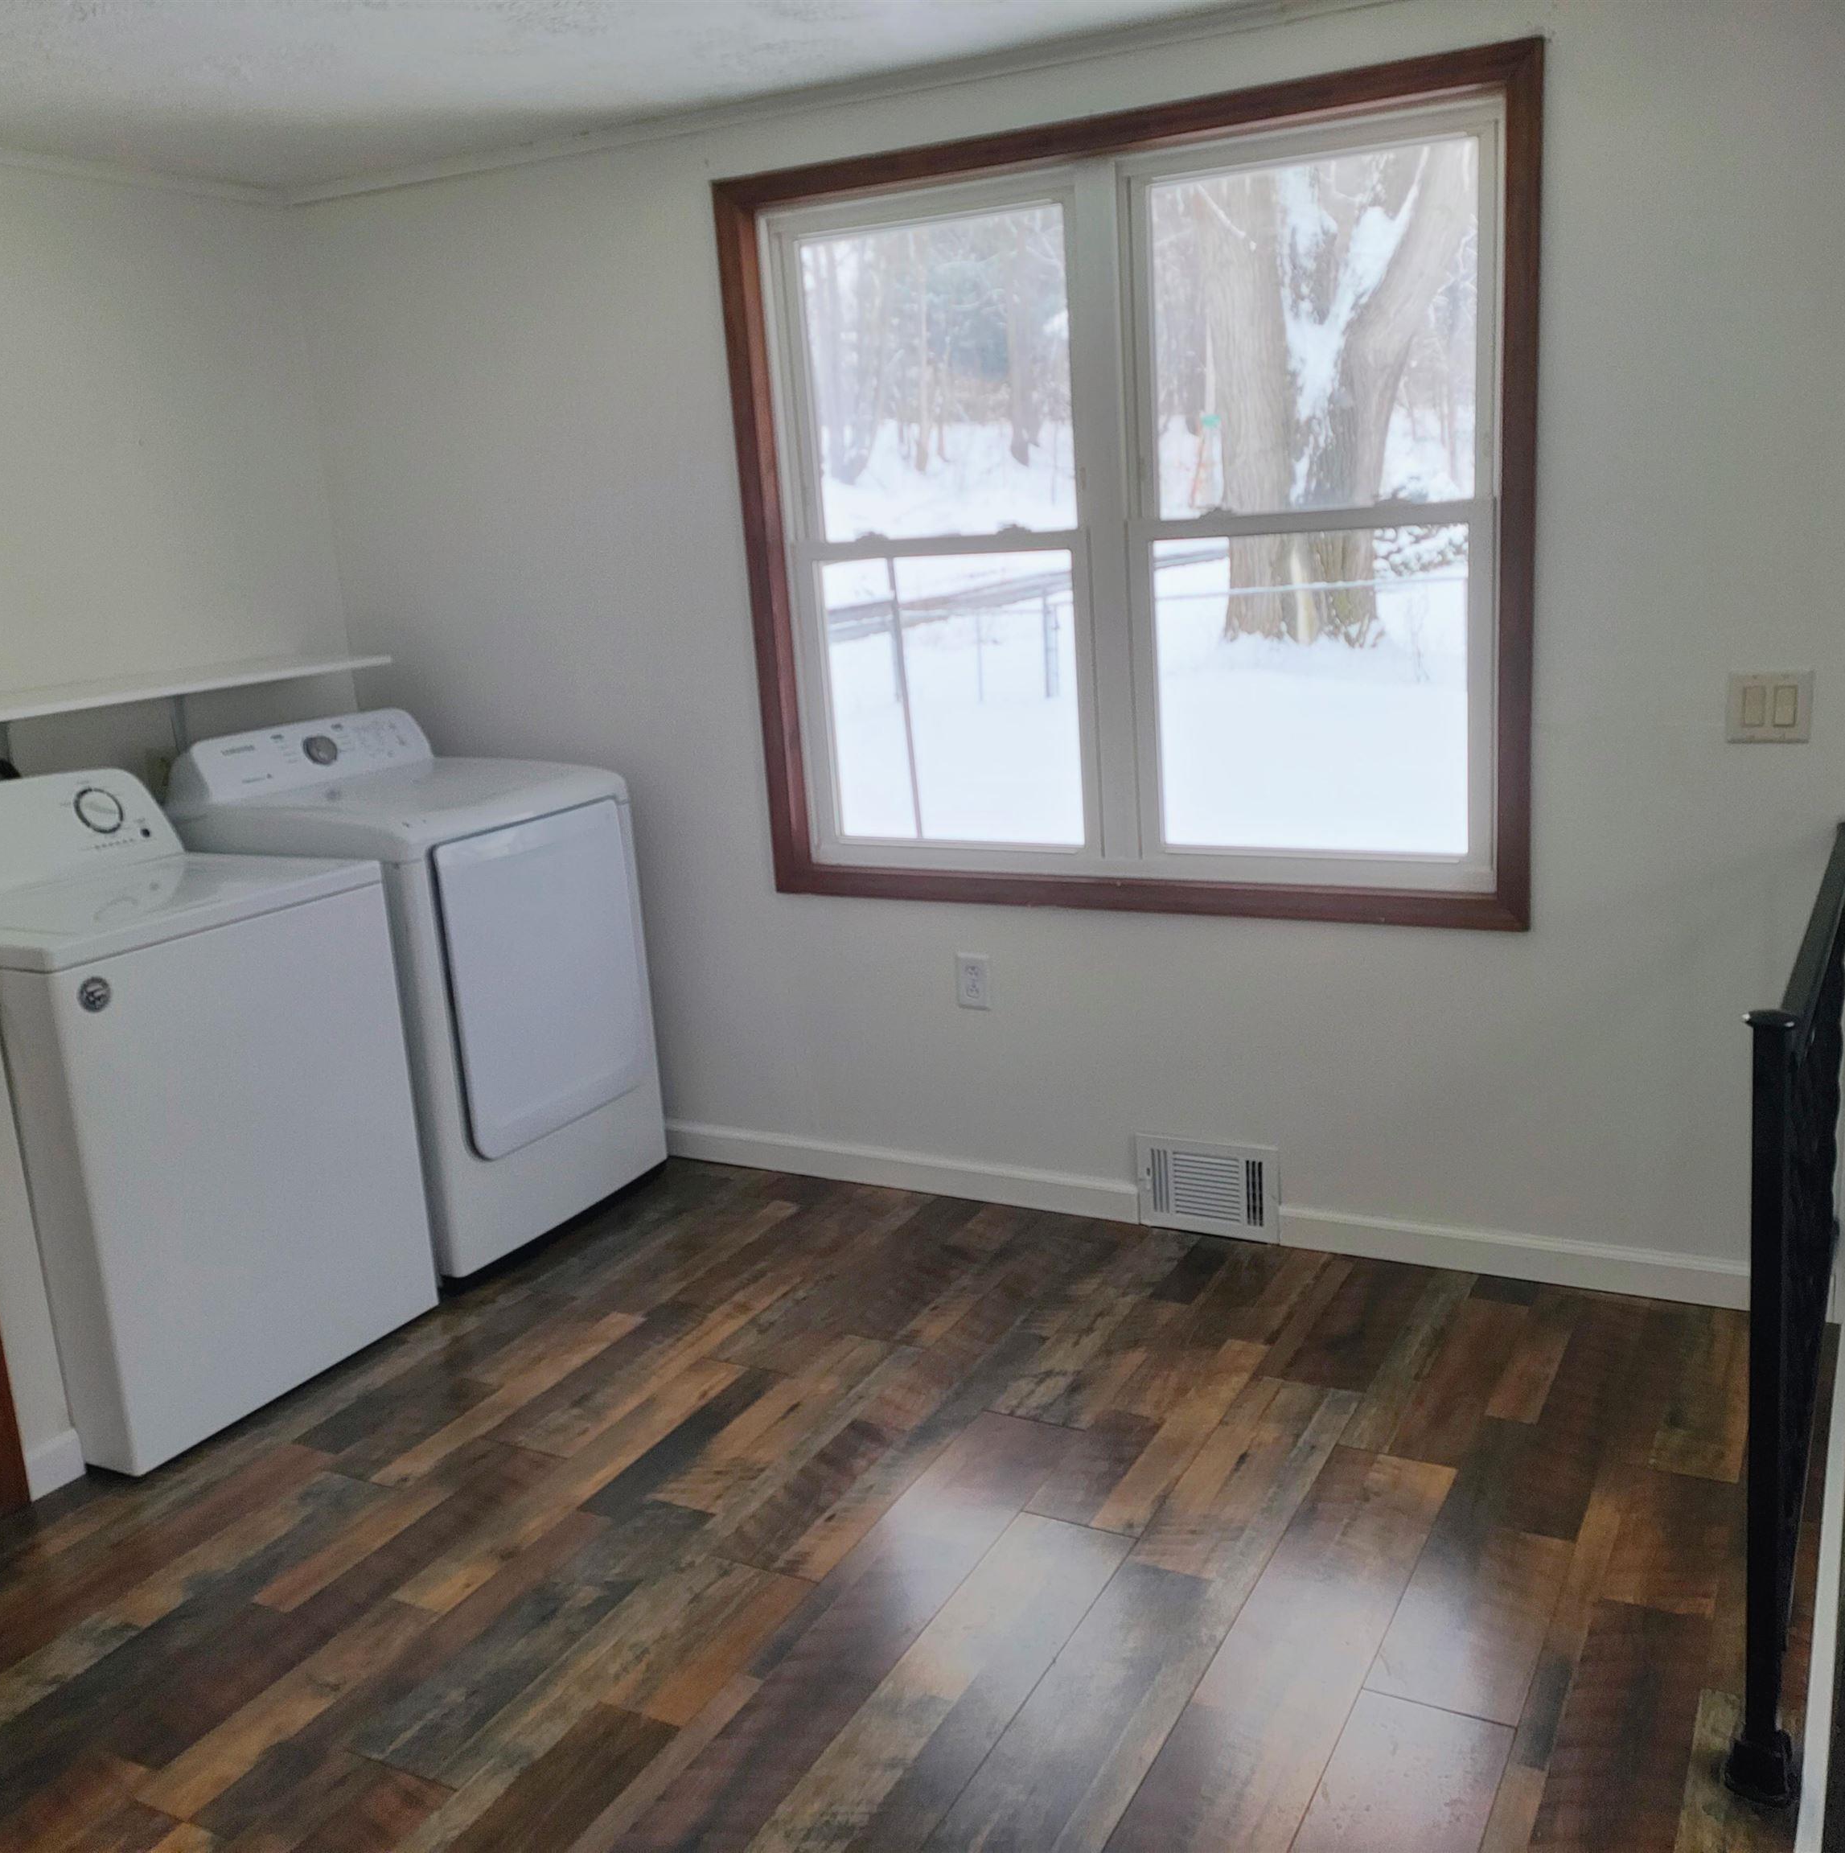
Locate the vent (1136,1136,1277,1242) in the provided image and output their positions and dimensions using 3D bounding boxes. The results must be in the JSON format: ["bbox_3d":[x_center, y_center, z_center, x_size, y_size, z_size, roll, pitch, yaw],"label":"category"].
[{"bbox_3d":[0.566,0.521,3.550,0.294,0.198,0.025,3,15,28],"label":"vent"}]

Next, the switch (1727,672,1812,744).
[{"bbox_3d":[1.364,-0.351,2.873,0.116,0.114,0.009,3,15,28],"label":"switch"}]

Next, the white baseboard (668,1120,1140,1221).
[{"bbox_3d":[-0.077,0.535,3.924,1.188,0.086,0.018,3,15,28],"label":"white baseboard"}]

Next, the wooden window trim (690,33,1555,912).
[{"bbox_3d":[0.327,-0.736,3.347,1.581,1.449,0.035,3,15,28],"label":"wooden window trim"}]

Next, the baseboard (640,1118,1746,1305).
[{"bbox_3d":[0.437,0.566,3.647,2.358,0.086,0.018,3,15,28],"label":"baseboard"}]

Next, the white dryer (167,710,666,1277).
[{"bbox_3d":[-1.100,0.097,3.900,0.730,1.080,0.700,3,15,28],"label":"white dryer"}]

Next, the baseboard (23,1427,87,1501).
[{"bbox_3d":[-1.399,0.865,2.872,0.017,0.086,0.095,3,15,28],"label":"baseboard"}]

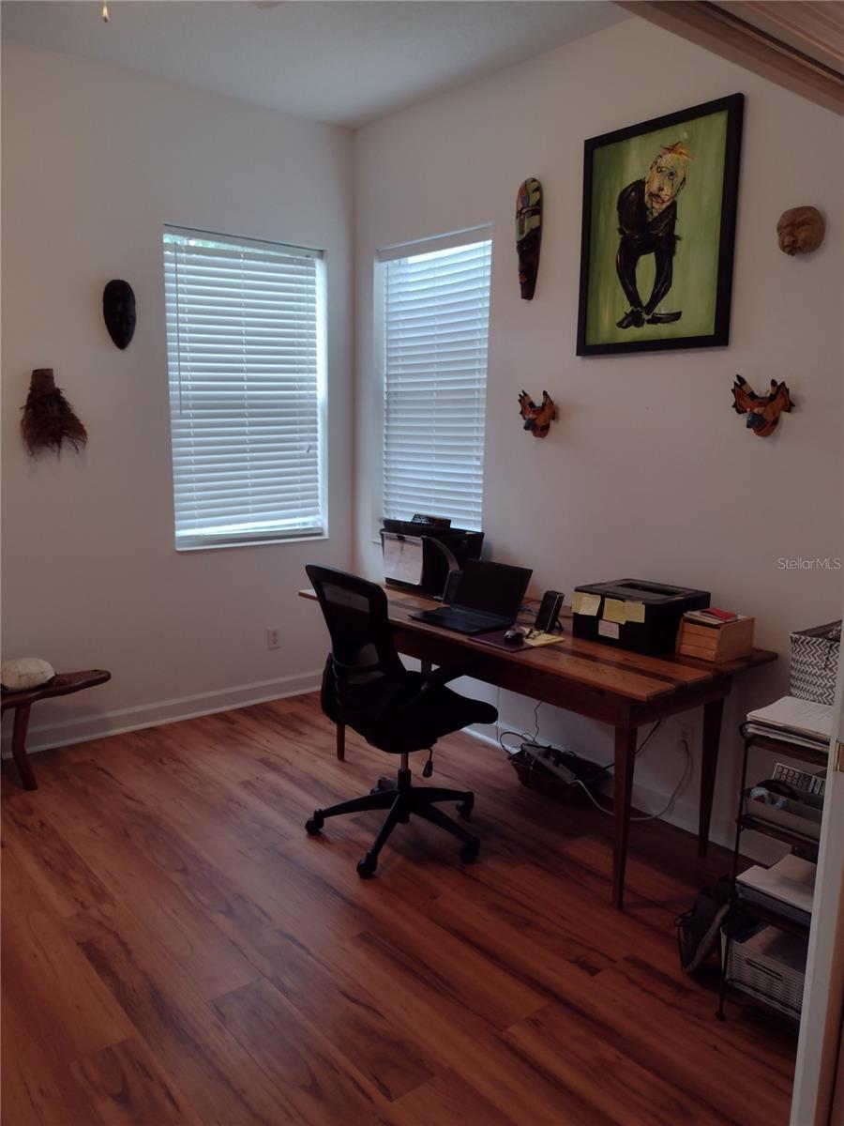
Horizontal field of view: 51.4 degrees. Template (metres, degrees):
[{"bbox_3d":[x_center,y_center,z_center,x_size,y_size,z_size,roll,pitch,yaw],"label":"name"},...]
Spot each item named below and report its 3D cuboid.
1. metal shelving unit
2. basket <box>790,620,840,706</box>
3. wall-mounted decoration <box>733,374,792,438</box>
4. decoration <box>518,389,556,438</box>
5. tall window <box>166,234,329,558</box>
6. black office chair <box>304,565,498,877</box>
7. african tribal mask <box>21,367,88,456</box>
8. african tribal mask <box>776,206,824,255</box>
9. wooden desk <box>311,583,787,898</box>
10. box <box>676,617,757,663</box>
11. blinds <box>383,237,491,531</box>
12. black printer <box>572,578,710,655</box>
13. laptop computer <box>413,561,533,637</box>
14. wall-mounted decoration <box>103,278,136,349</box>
[{"bbox_3d":[1.164,0.791,2.345,0.680,0.828,0.330,-7,13,-38],"label":"metal shelving unit"},{"bbox_3d":[1.179,0.281,2.348,0.320,0.200,0.250,-7,13,-38],"label":"basket"},{"bbox_3d":[1.127,-0.530,2.942,0.100,0.205,0.210,-7,13,-38],"label":"wall-mounted decoration"},{"bbox_3d":[0.474,-0.639,3.781,0.091,0.201,0.201,-7,12,-38],"label":"decoration"},{"bbox_3d":[-0.891,-0.859,4.519,0.893,1.530,0.110,-7,13,-38],"label":"tall window"},{"bbox_3d":[-0.082,0.517,3.258,0.660,1.020,0.670,-7,13,-38],"label":"black office chair"},{"bbox_3d":[-1.611,-0.665,3.894,0.282,0.385,0.122,-7,12,-38],"label":"african tribal mask"},{"bbox_3d":[1.197,-1.068,2.814,0.091,0.152,0.147,-7,12,-38],"label":"african tribal mask"},{"bbox_3d":[0.355,0.607,3.482,0.775,0.776,1.830,-7,13,-38],"label":"wooden desk"},{"bbox_3d":[1.009,0.250,3.016,0.209,0.134,0.159,-7,12,-38],"label":"box"},{"bbox_3d":[0.081,-0.828,4.445,0.061,1.499,0.841,-7,12,-38],"label":"blinds"},{"bbox_3d":[0.810,0.189,3.225,0.356,0.180,0.347,10,13,44],"label":"black printer"},{"bbox_3d":[0.187,0.119,3.418,0.322,0.205,0.356,-7,13,-38],"label":"laptop computer"},{"bbox_3d":[-1.374,-1.141,4.030,0.144,0.316,0.081,-7,12,-38],"label":"wall-mounted decoration"}]

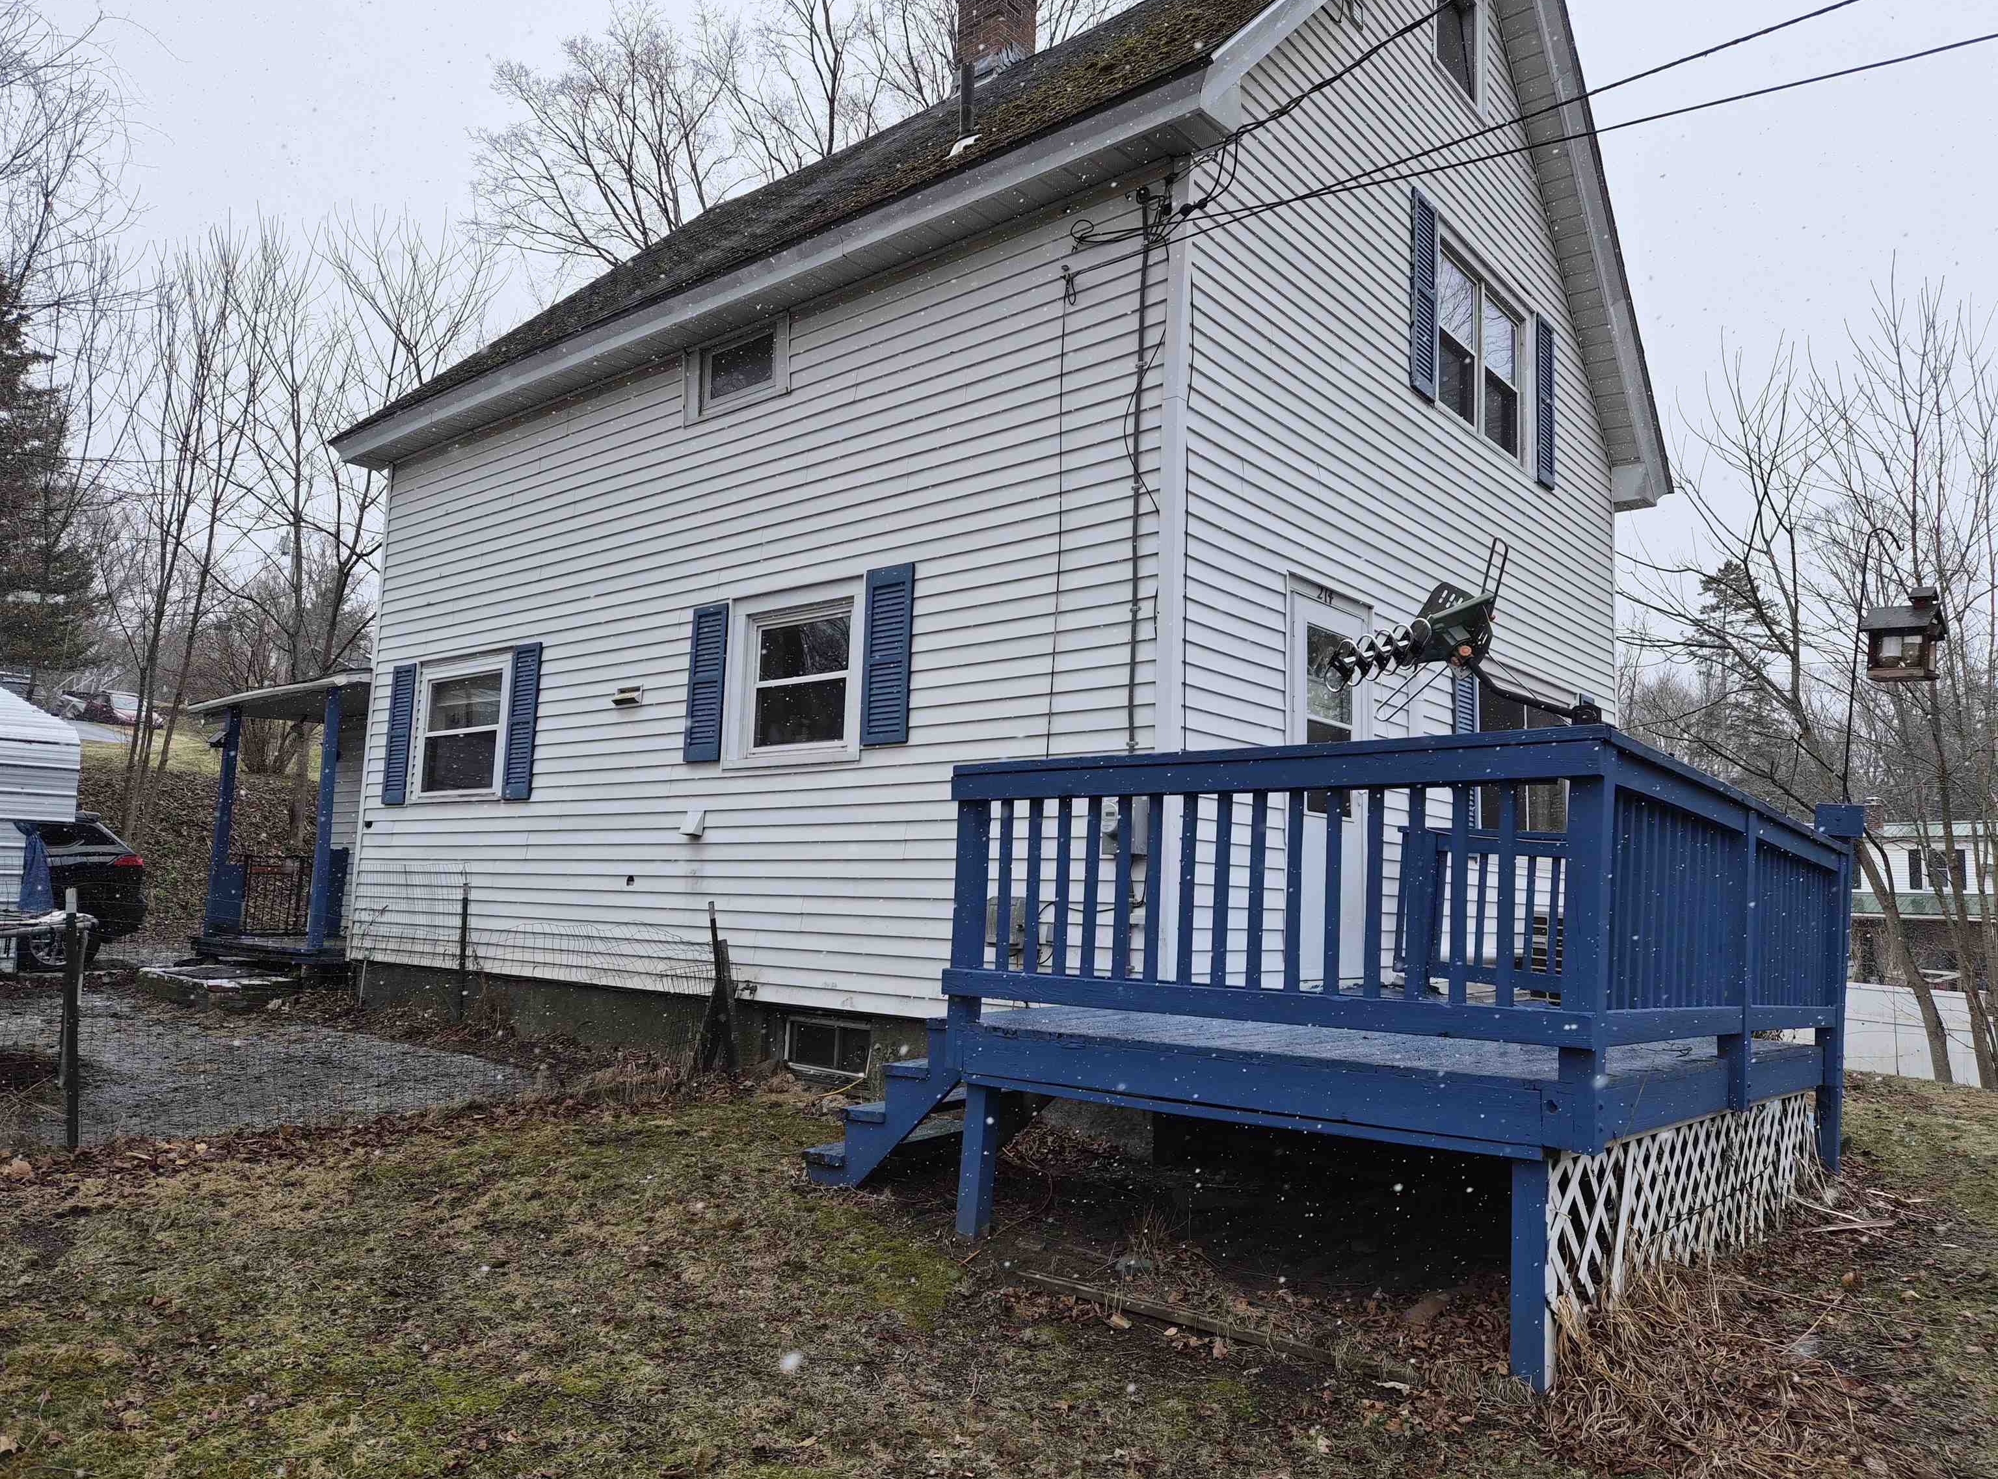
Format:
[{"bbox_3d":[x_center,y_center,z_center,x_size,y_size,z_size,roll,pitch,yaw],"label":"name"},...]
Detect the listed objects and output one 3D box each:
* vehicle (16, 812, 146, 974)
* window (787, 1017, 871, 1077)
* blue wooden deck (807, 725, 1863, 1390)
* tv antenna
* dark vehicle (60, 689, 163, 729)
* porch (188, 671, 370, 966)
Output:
[{"bbox_3d":[-11.516,1.518,13.598,1.880,1.690,4.650,-4,-8,39],"label":"vehicle"},{"bbox_3d":[-0.938,1.693,7.379,0.654,0.282,0.100,-4,-8,39],"label":"window"},{"bbox_3d":[1.600,1.079,5.774,3.060,1.750,3.820,-4,-8,39],"label":"blue wooden deck"},{"bbox_3d":[1.265,-0.292,3.630,0.700,0.460,0.360,-4,-6,-7],"label":"tv antenna"},{"bbox_3d":[-38.769,-1.330,58.000,4.600,1.500,1.800,-2,-7,28],"label":"dark vehicle"},{"bbox_3d":[-6.361,0.768,12.505,3.400,2.600,1.270,-4,-8,39],"label":"porch"}]

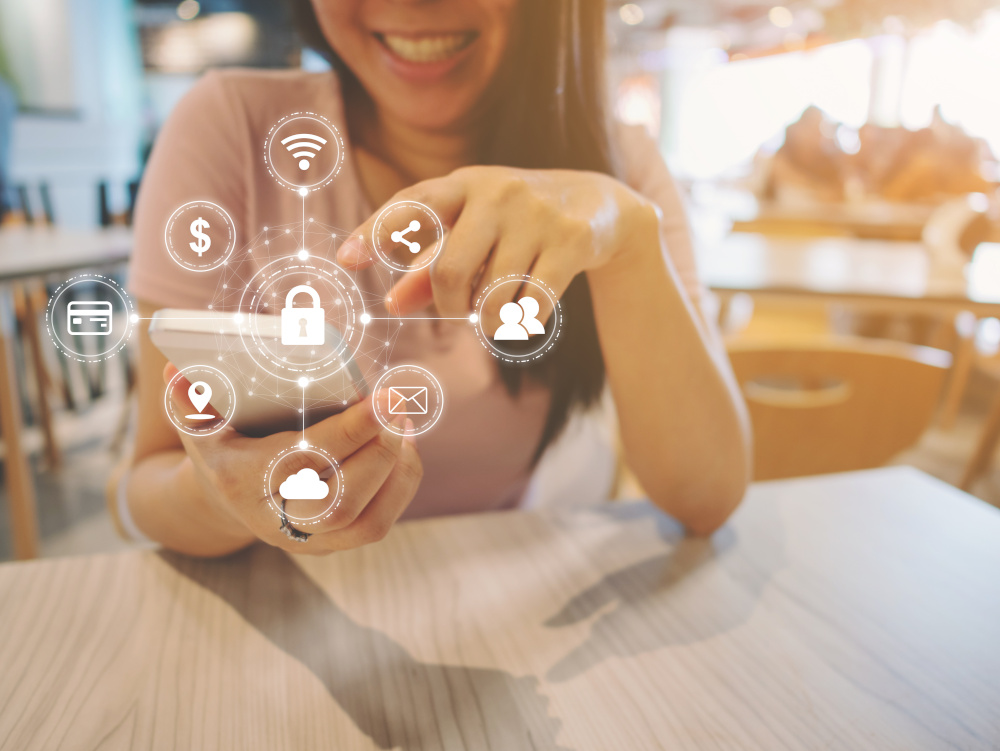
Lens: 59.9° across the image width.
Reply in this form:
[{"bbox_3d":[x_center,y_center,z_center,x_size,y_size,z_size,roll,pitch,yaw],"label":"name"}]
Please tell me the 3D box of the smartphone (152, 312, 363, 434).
[{"bbox_3d":[-0.077,0.013,0.333,0.063,0.008,0.131,4,-27,9],"label":"smartphone"}]

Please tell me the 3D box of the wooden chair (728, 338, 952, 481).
[{"bbox_3d":[0.410,0.297,1.451,0.450,0.800,0.510,1,14,5],"label":"wooden chair"}]

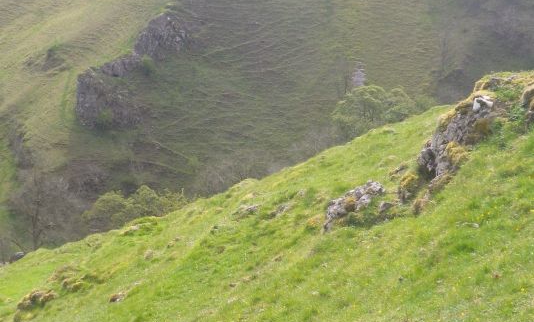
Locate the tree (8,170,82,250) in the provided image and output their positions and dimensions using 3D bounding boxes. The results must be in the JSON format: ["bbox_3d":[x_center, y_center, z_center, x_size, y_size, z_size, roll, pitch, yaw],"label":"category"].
[{"bbox_3d":[-13.401,3.358,64.000,4.500,5.400,4.200,0,4,0],"label":"tree"}]

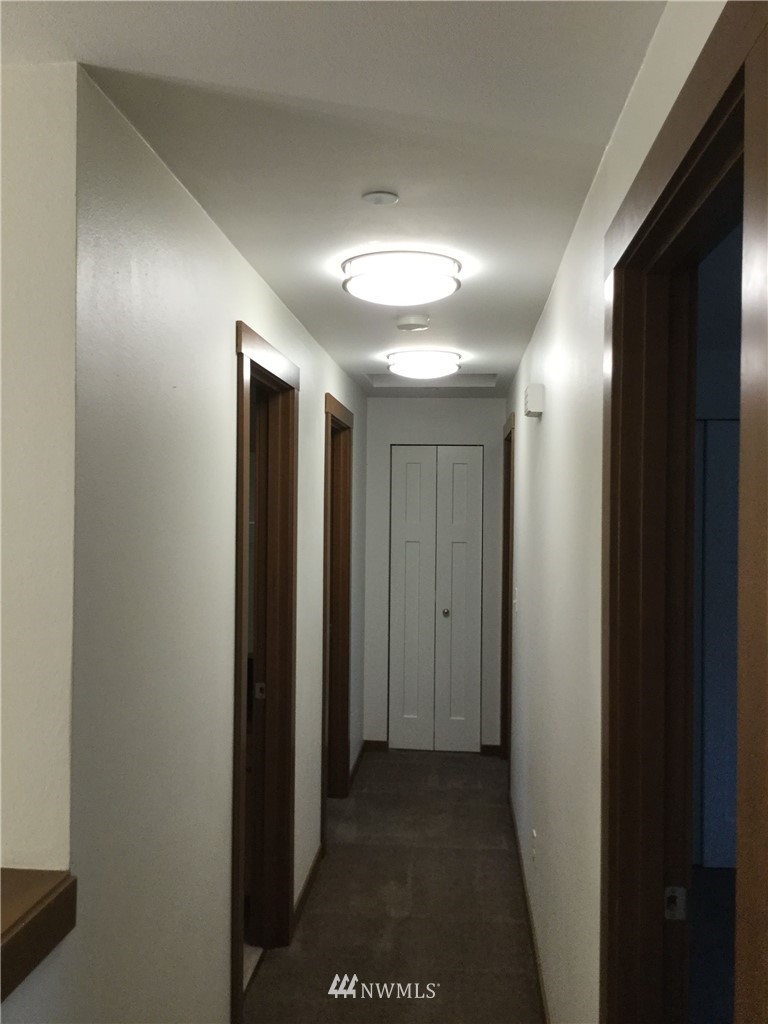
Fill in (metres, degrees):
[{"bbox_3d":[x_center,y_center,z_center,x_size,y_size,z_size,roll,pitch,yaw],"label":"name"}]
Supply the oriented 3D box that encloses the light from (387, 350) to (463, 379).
[{"bbox_3d":[0.197,-0.695,4.418,0.356,0.105,0.356,0,0,5],"label":"light"}]

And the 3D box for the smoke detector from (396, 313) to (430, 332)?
[{"bbox_3d":[0.114,-0.723,3.514,0.126,0.046,0.126,0,0,5],"label":"smoke detector"}]

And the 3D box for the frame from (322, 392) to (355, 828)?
[{"bbox_3d":[-0.296,0.528,4.719,0.145,2.156,1.010,0,0,5],"label":"frame"}]

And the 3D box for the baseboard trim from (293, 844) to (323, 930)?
[{"bbox_3d":[-0.318,1.568,3.865,0.015,0.081,0.800,0,0,5],"label":"baseboard trim"}]

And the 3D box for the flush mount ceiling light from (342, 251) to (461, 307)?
[{"bbox_3d":[0.054,-0.692,2.794,0.358,0.105,0.358,0,0,5],"label":"flush mount ceiling light"}]

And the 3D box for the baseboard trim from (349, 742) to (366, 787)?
[{"bbox_3d":[-0.164,1.559,5.643,0.015,0.078,0.890,0,0,5],"label":"baseboard trim"}]

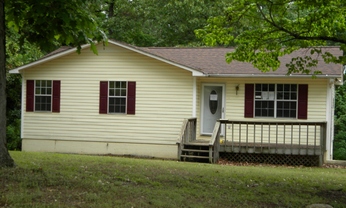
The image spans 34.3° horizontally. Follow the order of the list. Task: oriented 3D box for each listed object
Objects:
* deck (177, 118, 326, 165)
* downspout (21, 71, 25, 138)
[{"bbox_3d":[2.891,1.346,19.997,4.919,1.525,3.081,1,0,14],"label":"deck"},{"bbox_3d":[-6.277,0.076,23.355,0.111,2.727,0.101,1,0,14],"label":"downspout"}]

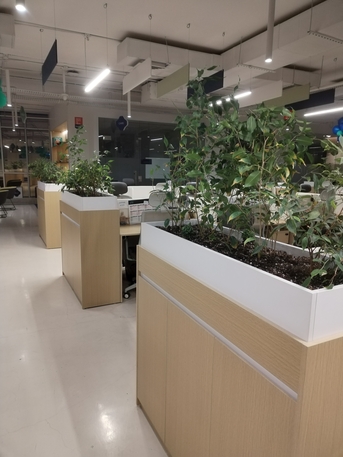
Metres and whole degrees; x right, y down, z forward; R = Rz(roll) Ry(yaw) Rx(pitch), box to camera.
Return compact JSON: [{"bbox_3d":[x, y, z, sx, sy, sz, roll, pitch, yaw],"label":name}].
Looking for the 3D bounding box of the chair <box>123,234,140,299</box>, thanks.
[{"bbox_3d":[-0.196,0.181,3.682,0.640,1.190,0.650,-3,10,-25],"label":"chair"}]

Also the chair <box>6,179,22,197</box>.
[{"bbox_3d":[-6.025,-1.355,13.200,0.600,0.880,0.580,-3,10,-25],"label":"chair"}]

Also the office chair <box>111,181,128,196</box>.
[{"bbox_3d":[-0.687,-0.030,4.833,0.640,1.210,0.640,-3,10,-25],"label":"office chair"}]

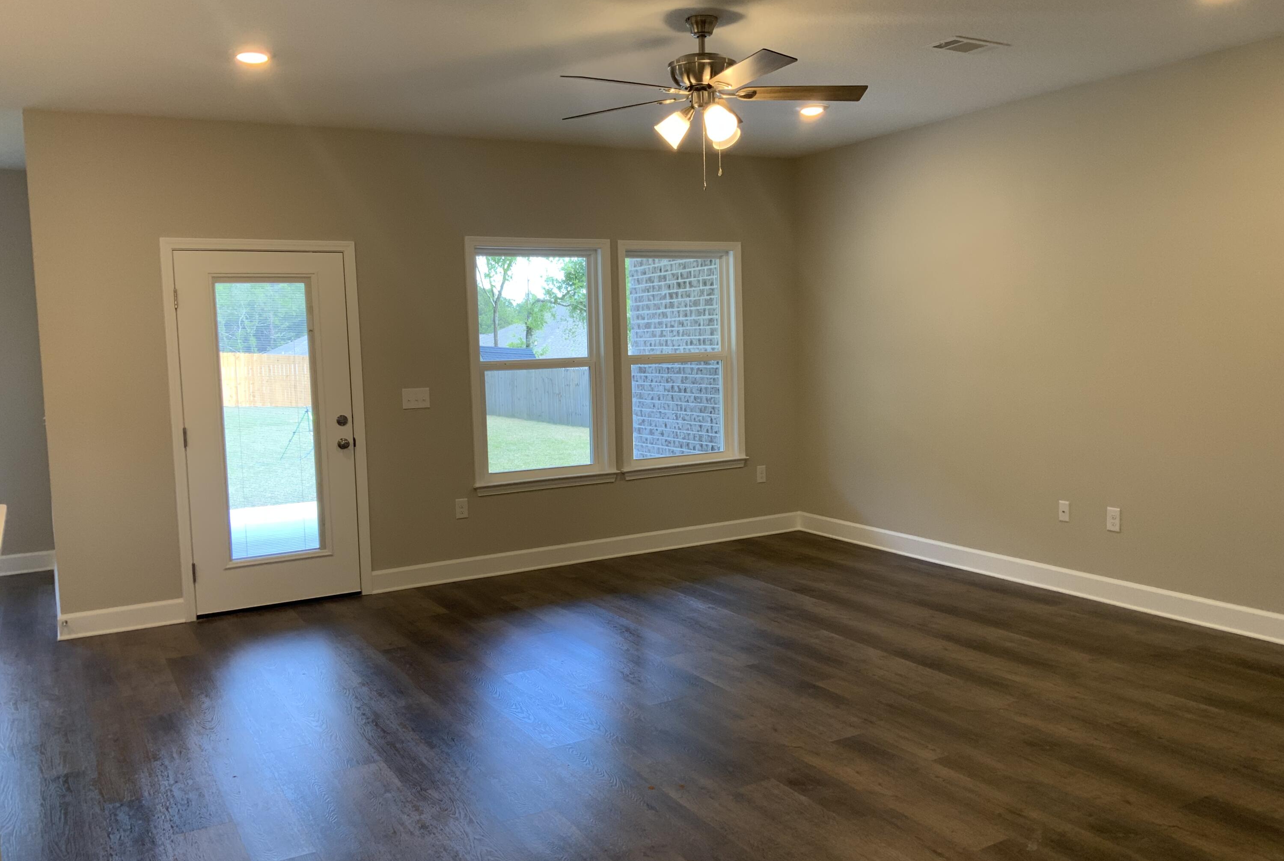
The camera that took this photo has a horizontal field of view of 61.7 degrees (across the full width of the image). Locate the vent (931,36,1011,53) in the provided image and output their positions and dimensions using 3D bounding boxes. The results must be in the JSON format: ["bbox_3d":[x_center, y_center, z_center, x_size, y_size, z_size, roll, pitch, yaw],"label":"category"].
[{"bbox_3d":[1.456,-1.710,4.828,0.356,0.025,0.203,-5,6,-29],"label":"vent"}]

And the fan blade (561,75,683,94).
[{"bbox_3d":[-0.058,-1.294,4.042,0.507,0.030,0.139,-6,19,-39],"label":"fan blade"}]

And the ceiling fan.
[{"bbox_3d":[0.244,-1.329,4.270,1.286,0.590,1.286,-5,6,-29],"label":"ceiling fan"}]

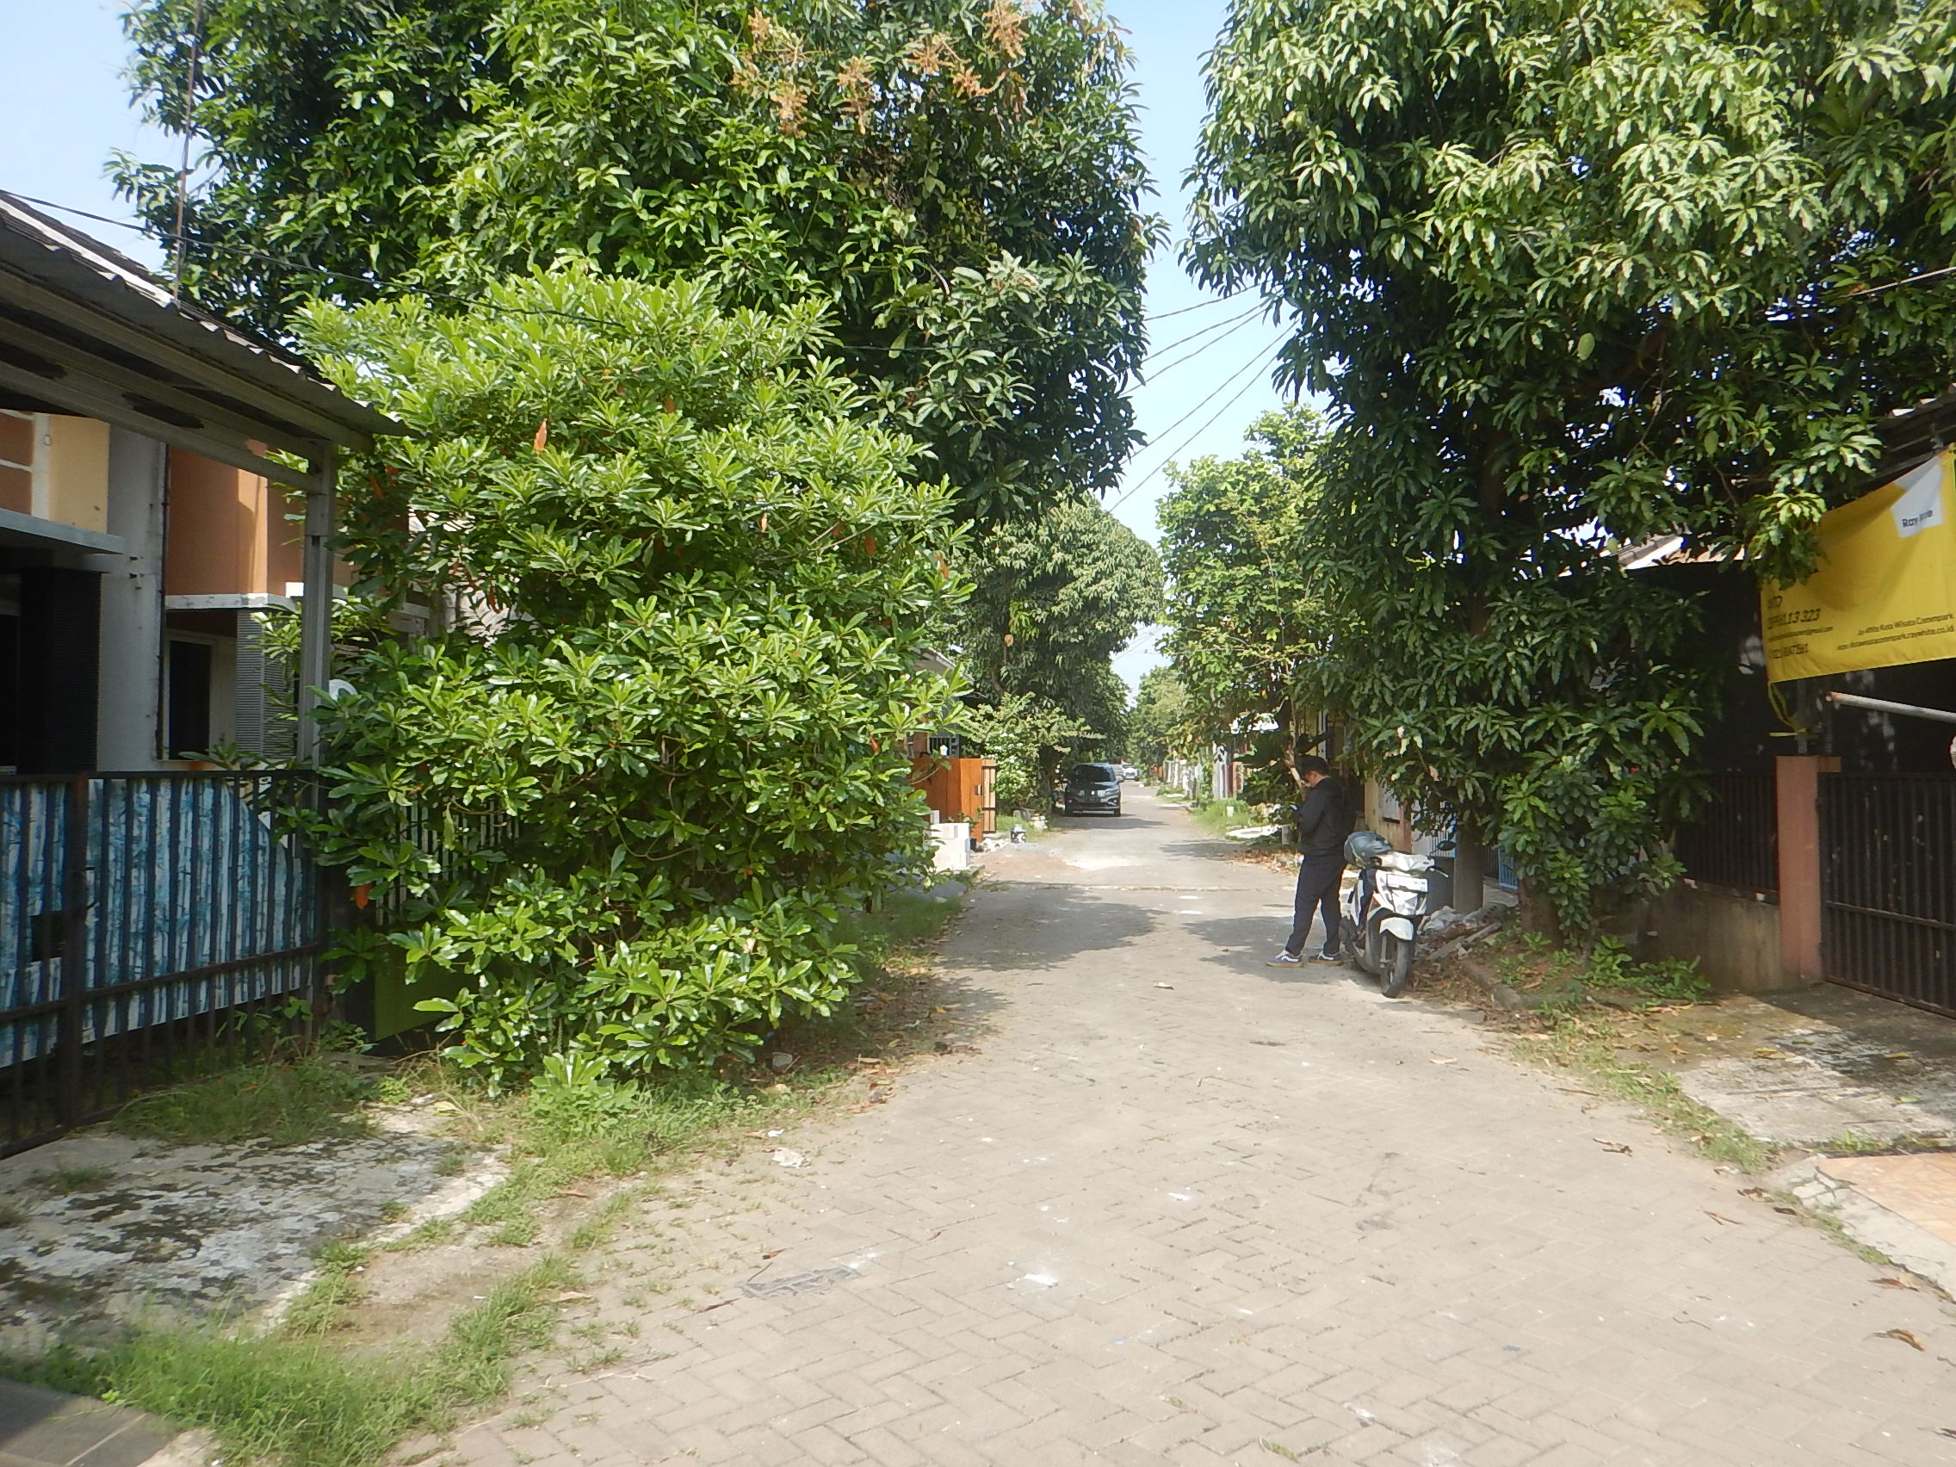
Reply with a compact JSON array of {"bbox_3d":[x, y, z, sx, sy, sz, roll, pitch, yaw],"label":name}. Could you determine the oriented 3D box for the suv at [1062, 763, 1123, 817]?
[{"bbox_3d":[3.900,1.800,44.900,1.750,1.690,4.400,0,-1,7],"label":"suv"}]

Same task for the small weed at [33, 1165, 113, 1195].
[{"bbox_3d":[-3.320,1.635,4.970,0.290,0.065,0.190,0,-1,6],"label":"small weed"}]

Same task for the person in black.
[{"bbox_3d":[2.620,1.010,10.700,0.620,1.650,0.500,0,-1,0],"label":"person in black"}]

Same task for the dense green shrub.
[{"bbox_3d":[-1.970,-0.450,8.050,3.750,4.400,3.300,0,-1,6],"label":"dense green shrub"}]

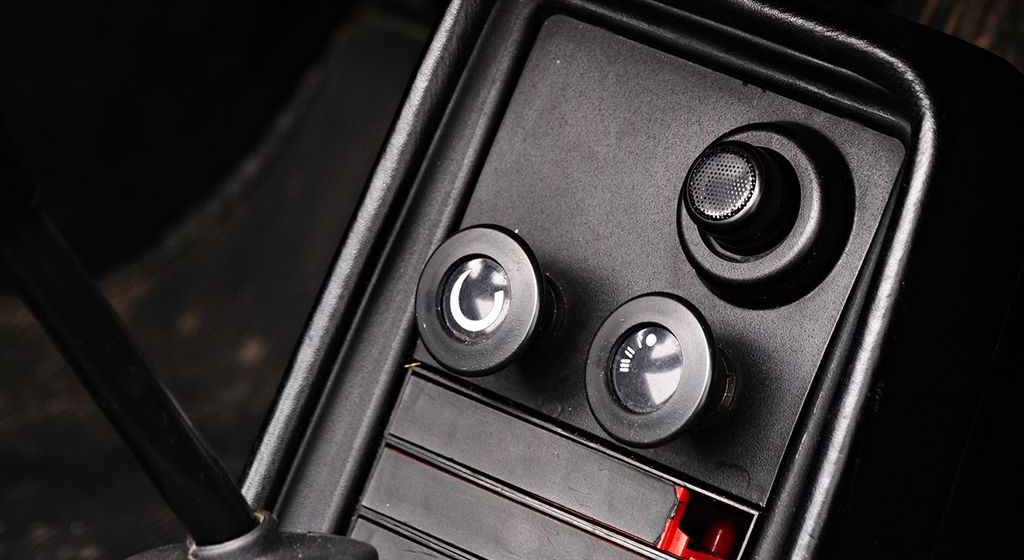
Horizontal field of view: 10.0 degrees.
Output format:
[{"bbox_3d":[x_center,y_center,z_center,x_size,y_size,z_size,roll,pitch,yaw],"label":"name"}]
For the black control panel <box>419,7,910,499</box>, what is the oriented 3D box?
[{"bbox_3d":[0.028,-0.008,1.375,0.102,0.030,0.091,21,90,28],"label":"black control panel"}]

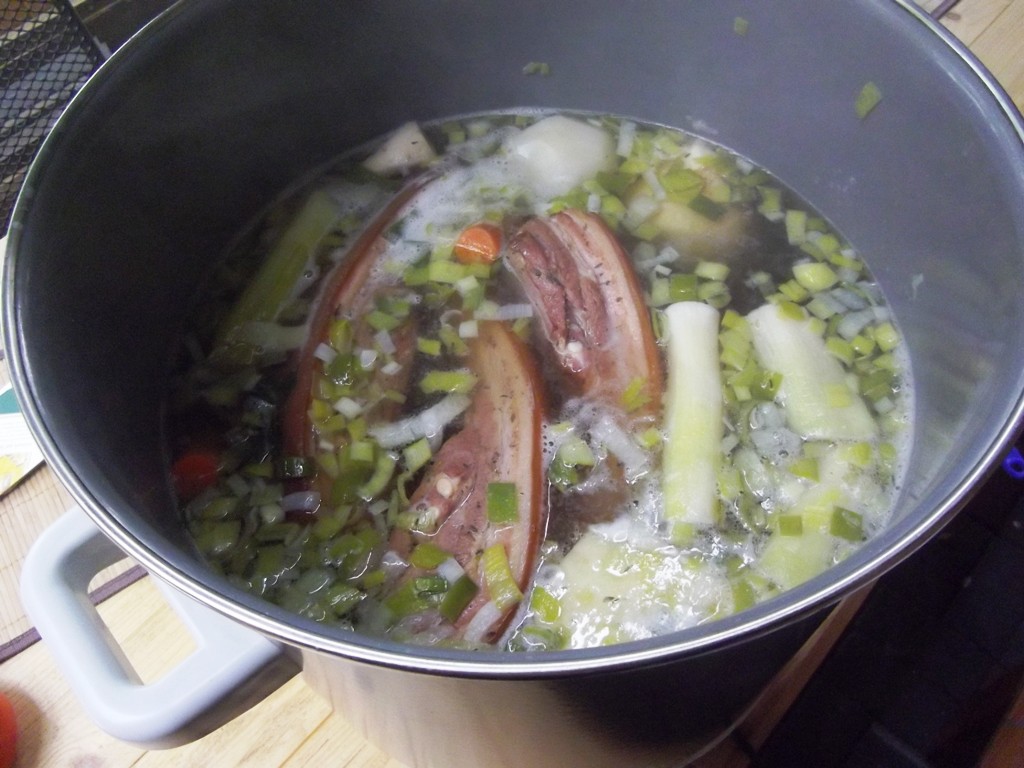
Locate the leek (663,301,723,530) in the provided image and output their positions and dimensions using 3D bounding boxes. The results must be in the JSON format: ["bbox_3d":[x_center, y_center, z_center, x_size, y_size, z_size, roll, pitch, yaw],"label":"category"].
[{"bbox_3d":[0.071,0.009,0.314,0.021,0.021,0.098,5,58,6],"label":"leek"}]

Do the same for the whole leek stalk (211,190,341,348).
[{"bbox_3d":[-0.105,-0.055,0.372,0.020,0.019,0.089,14,59,11],"label":"whole leek stalk"}]

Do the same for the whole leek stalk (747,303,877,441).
[{"bbox_3d":[0.119,-0.006,0.325,0.028,0.025,0.063,-13,58,-5],"label":"whole leek stalk"}]

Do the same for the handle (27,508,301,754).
[{"bbox_3d":[-0.119,0.070,0.259,0.053,0.029,0.096,-38,64,-20],"label":"handle"}]

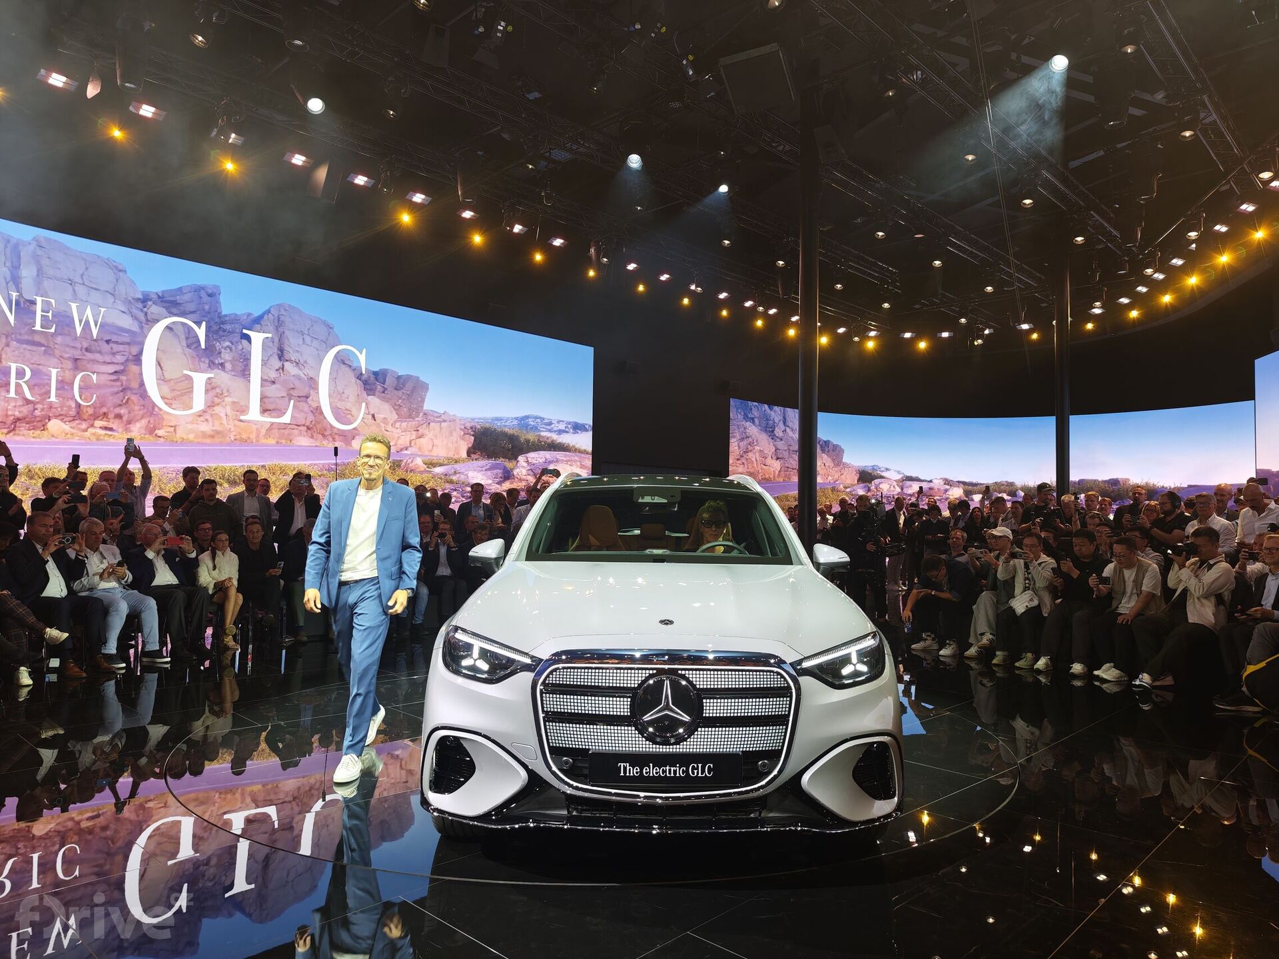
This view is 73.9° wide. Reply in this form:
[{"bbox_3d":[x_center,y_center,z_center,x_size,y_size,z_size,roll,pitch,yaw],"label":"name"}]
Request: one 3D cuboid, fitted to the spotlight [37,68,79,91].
[{"bbox_3d":[-5.885,-4.045,8.600,0.360,0.180,0.170,0,-45,-45],"label":"spotlight"}]

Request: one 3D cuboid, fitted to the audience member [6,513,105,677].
[{"bbox_3d":[-4.860,0.935,7.170,0.880,1.330,0.600,0,-3,21],"label":"audience member"}]

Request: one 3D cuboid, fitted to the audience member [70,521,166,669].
[{"bbox_3d":[-4.693,0.978,7.637,0.900,1.290,0.570,0,-3,23],"label":"audience member"}]

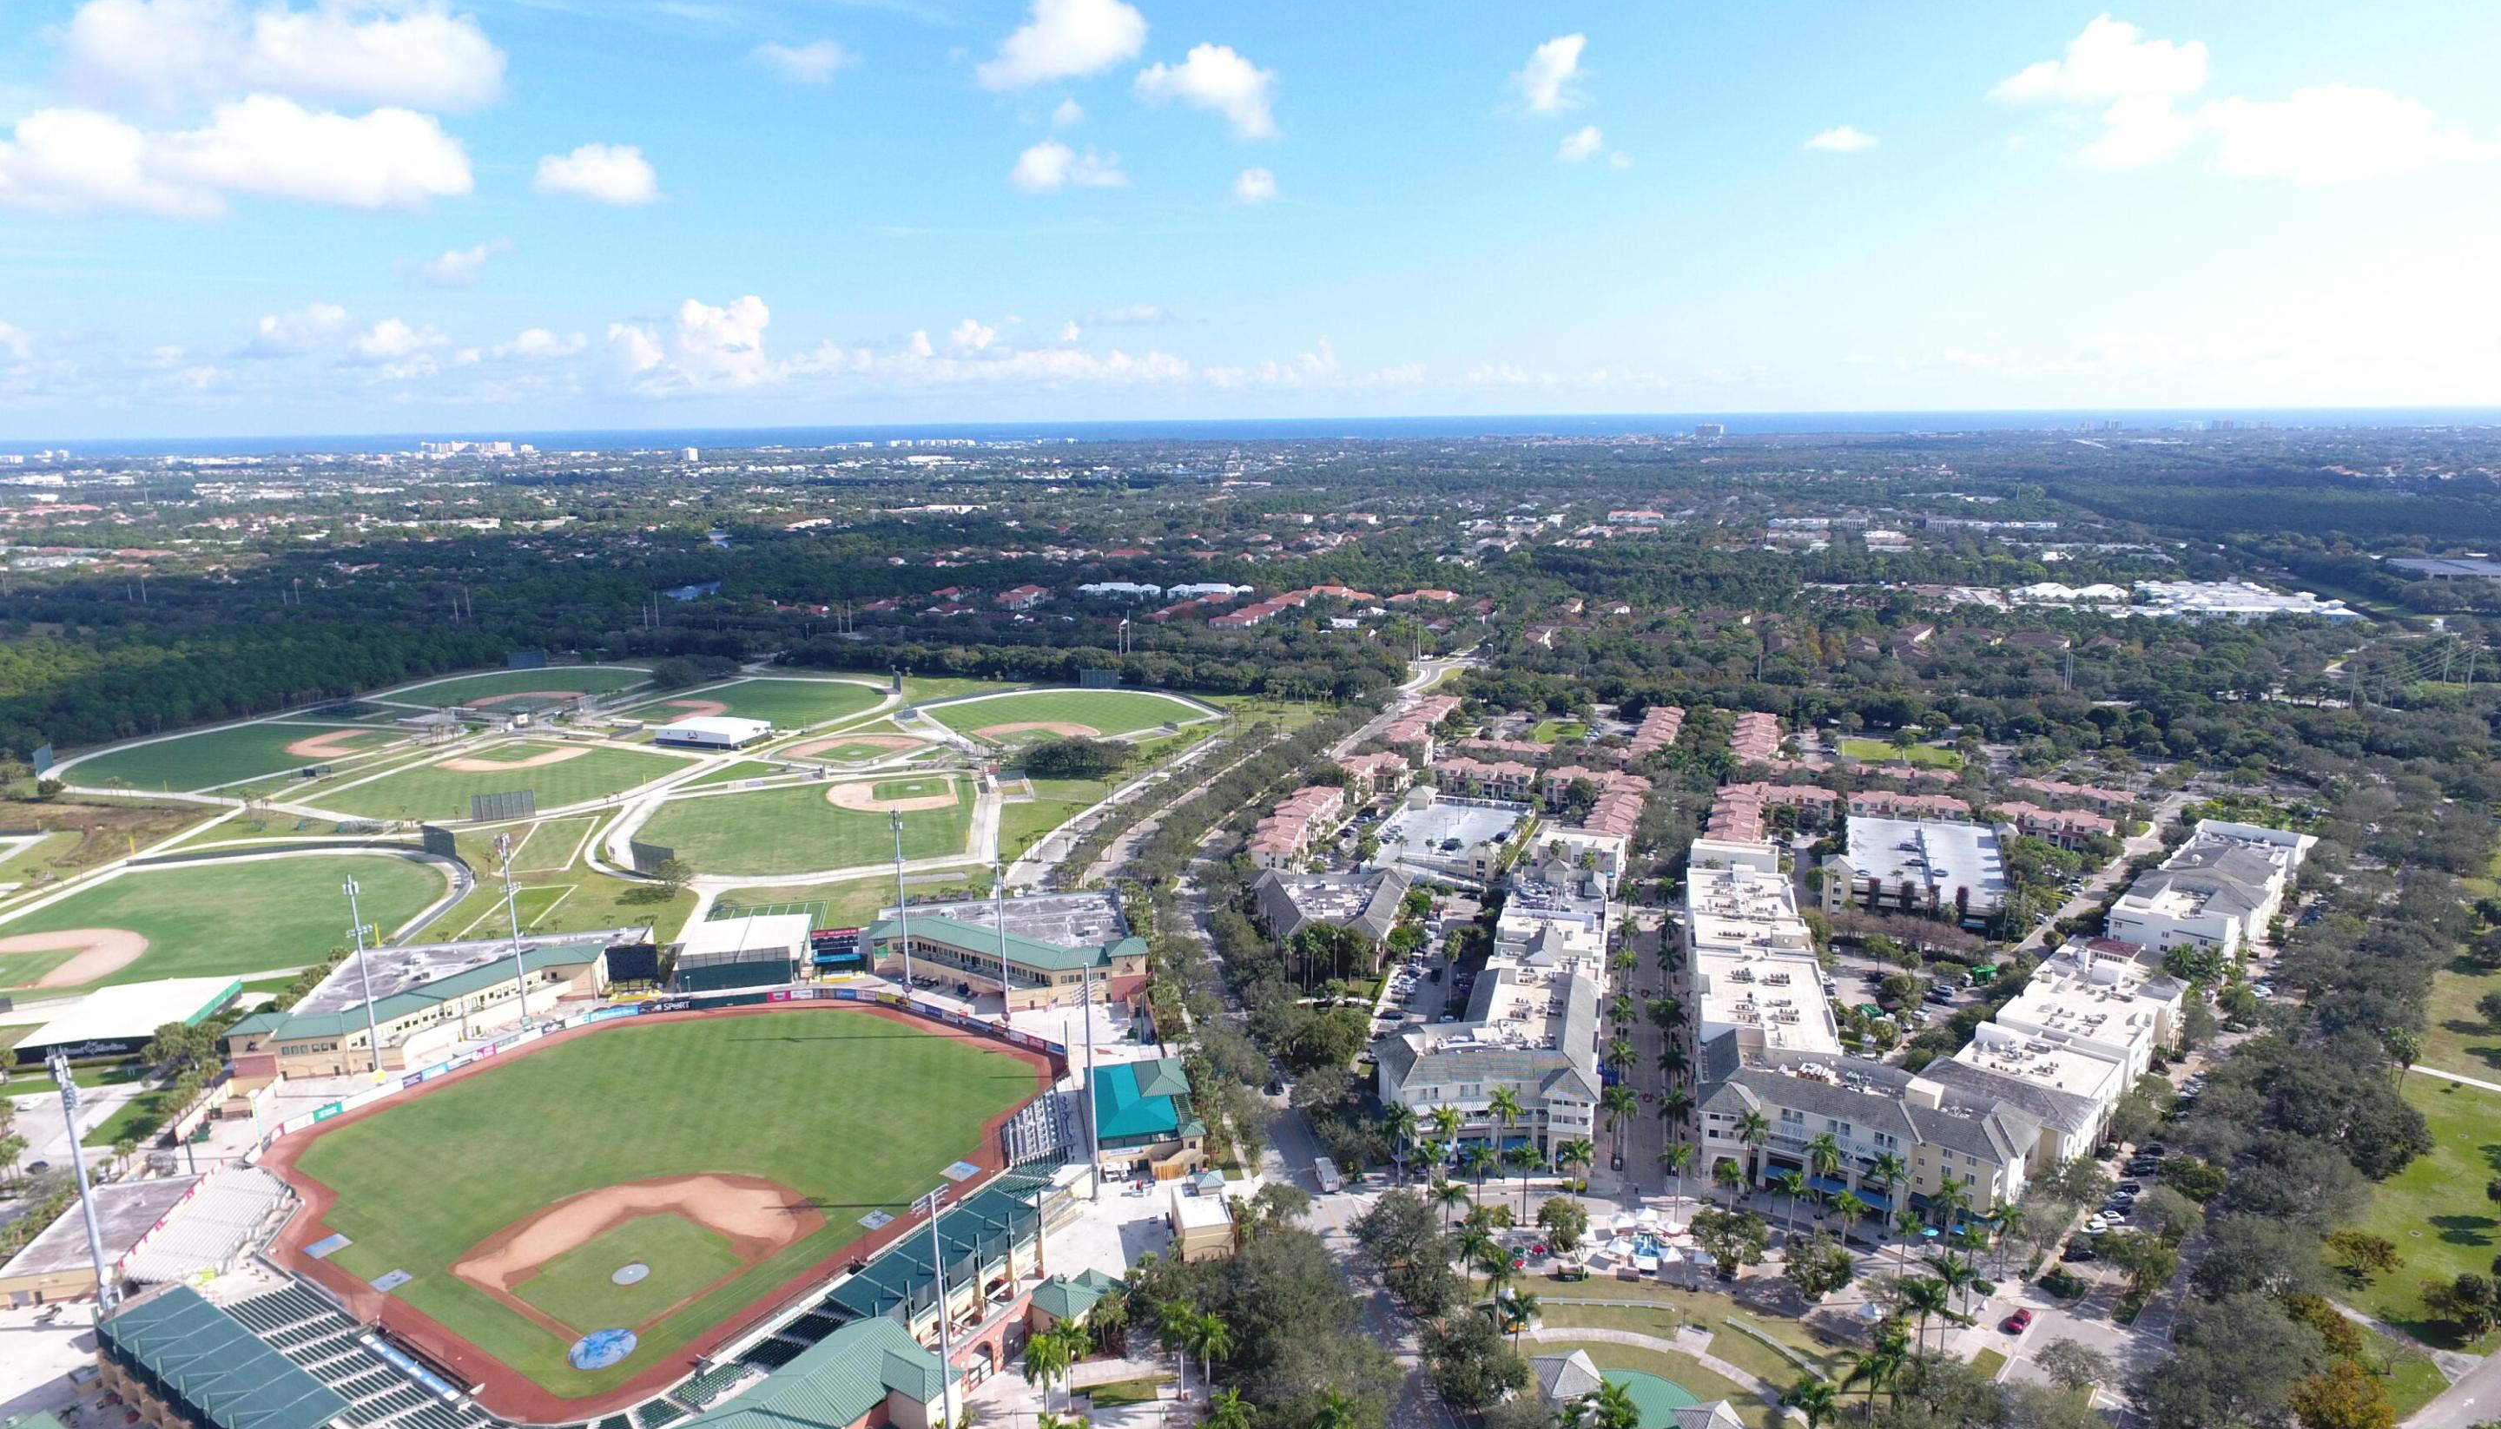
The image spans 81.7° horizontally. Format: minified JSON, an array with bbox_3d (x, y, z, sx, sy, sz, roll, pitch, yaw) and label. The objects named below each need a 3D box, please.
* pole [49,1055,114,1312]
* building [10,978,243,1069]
[{"bbox_3d":[-164.920,66.474,204.191,2.000,40.000,3.600,-2,12,-5],"label":"pole"},{"bbox_3d":[-233.195,63.966,303.094,28.500,6.000,31.000,-3,12,-12],"label":"building"}]

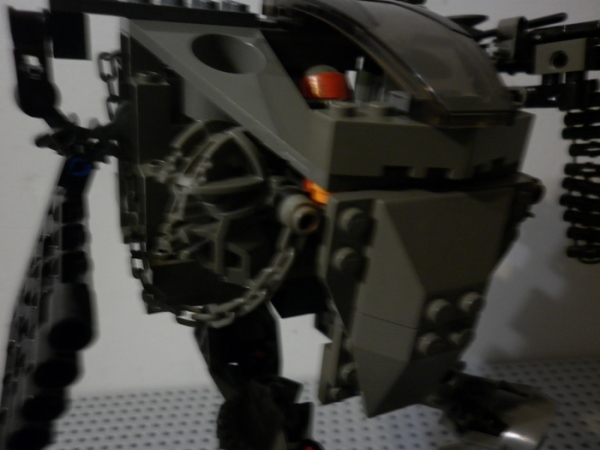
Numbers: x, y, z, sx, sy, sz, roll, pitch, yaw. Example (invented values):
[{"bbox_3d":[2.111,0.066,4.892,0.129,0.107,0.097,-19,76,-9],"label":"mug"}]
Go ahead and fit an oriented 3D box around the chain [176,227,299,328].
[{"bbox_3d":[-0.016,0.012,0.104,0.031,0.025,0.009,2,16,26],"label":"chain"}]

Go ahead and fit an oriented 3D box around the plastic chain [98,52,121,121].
[{"bbox_3d":[-0.046,-0.034,0.117,0.005,0.018,0.005,-10,15,-19],"label":"plastic chain"}]

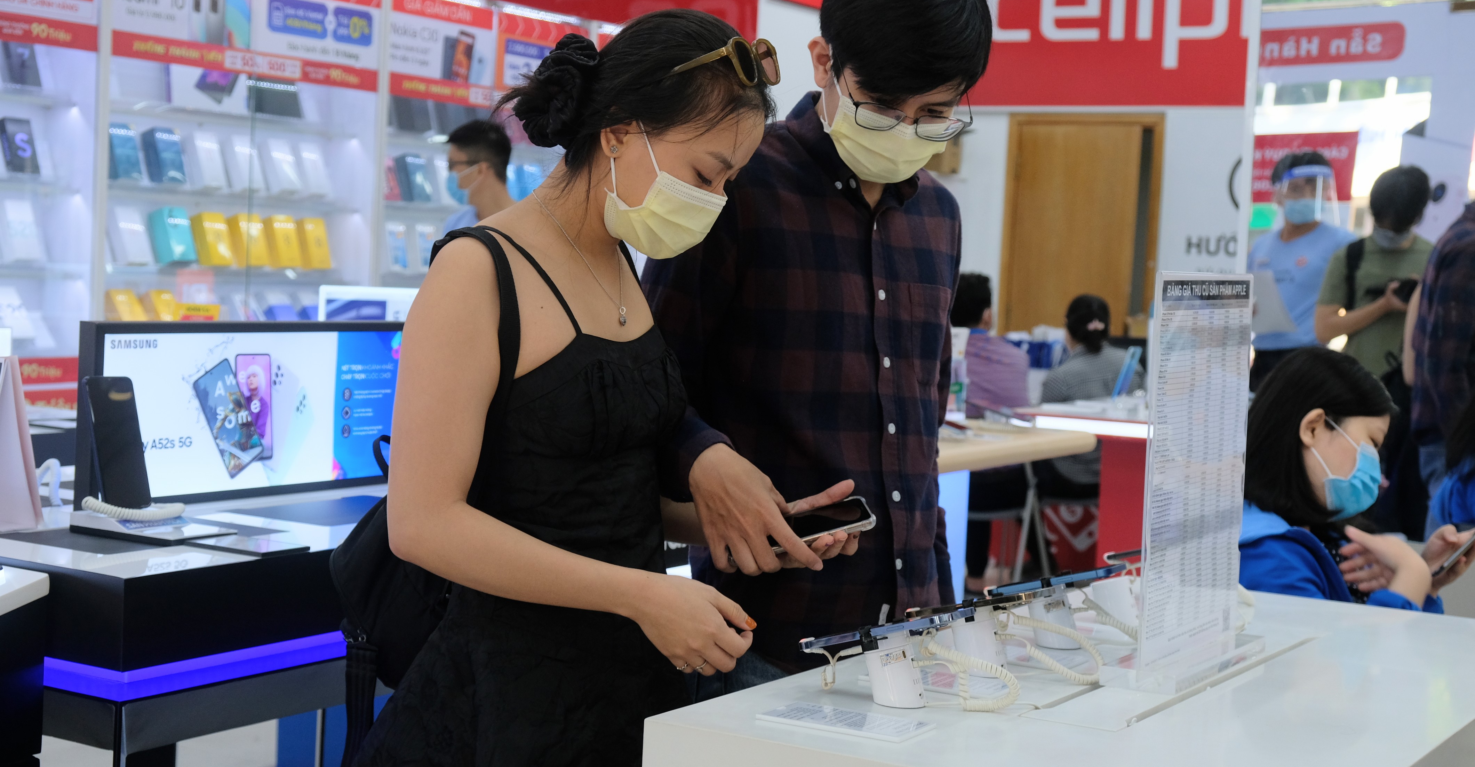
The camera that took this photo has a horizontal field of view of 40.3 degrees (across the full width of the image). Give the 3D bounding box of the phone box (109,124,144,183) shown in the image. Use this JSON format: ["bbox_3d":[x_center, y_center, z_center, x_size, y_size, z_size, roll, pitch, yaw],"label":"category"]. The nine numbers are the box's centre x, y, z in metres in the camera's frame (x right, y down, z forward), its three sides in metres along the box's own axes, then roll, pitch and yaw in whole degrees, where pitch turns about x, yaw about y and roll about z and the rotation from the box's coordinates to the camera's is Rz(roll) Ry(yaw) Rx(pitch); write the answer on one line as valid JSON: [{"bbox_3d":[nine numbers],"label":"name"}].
[{"bbox_3d":[-1.810,-0.675,5.880,0.060,0.172,0.092,-20,-10,33],"label":"phone box"}]

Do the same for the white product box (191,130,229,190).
[{"bbox_3d":[-1.617,-0.682,6.162,0.060,0.172,0.092,-20,-10,33],"label":"white product box"}]

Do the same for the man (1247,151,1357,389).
[{"bbox_3d":[1.767,0.127,6.446,0.500,1.720,0.360,4,4,33],"label":"man"}]

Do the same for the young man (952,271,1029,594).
[{"bbox_3d":[0.939,0.251,7.763,0.460,1.310,0.720,3,3,22],"label":"young man"}]

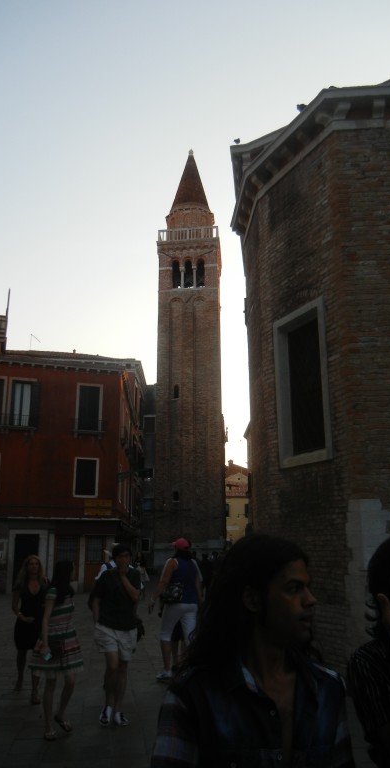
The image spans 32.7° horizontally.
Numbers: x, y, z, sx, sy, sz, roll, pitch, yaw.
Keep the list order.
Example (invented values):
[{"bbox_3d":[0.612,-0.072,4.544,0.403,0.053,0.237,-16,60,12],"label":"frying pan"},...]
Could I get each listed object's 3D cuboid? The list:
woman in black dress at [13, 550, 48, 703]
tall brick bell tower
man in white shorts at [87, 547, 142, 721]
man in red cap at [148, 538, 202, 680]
[{"bbox_3d":[-1.982,2.895,7.970,0.460,1.630,0.420,4,-14,-14],"label":"woman in black dress"},{"bbox_3d":[-0.233,-3.443,56.365,5.200,36.480,5.200,-1,-14,7],"label":"tall brick bell tower"},{"bbox_3d":[-0.820,2.517,6.782,0.560,1.735,0.420,2,-14,-8],"label":"man in white shorts"},{"bbox_3d":[-0.269,2.928,8.745,0.660,1.750,0.480,5,-14,-17],"label":"man in red cap"}]

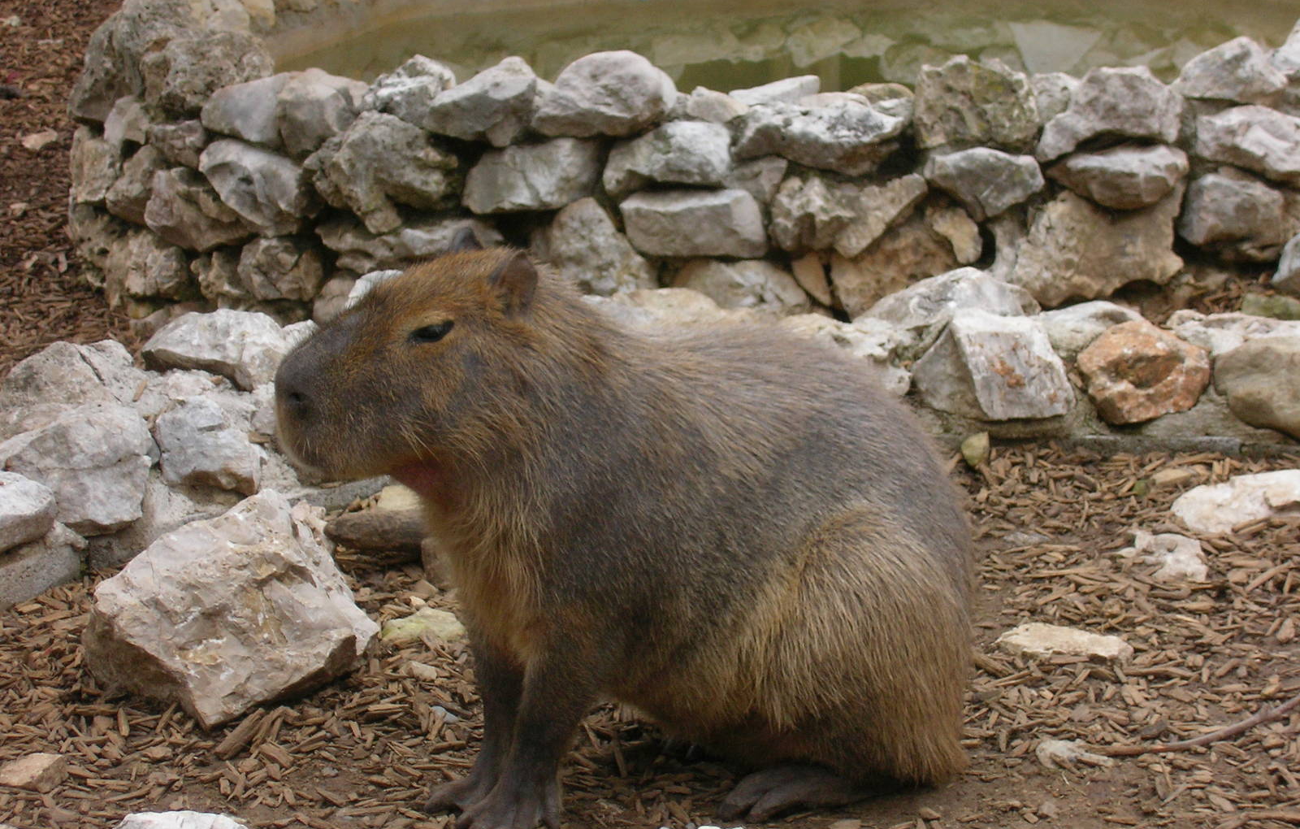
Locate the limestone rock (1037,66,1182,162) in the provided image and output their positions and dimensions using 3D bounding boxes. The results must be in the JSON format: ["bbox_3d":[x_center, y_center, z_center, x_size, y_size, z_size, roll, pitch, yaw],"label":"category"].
[{"bbox_3d":[0.926,-0.606,7.947,0.295,0.192,0.221,0,12,0],"label":"limestone rock"}]

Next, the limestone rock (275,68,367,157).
[{"bbox_3d":[-0.651,-0.598,7.820,0.181,0.173,0.190,0,12,0],"label":"limestone rock"}]

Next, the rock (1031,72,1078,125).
[{"bbox_3d":[0.723,-0.561,7.040,0.100,0.085,0.110,0,12,0],"label":"rock"}]

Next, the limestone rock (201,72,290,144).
[{"bbox_3d":[-0.691,-0.520,6.728,0.145,0.115,0.123,4,15,15],"label":"limestone rock"}]

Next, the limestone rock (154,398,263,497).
[{"bbox_3d":[-0.606,0.041,5.418,0.138,0.120,0.117,-4,15,-15],"label":"limestone rock"}]

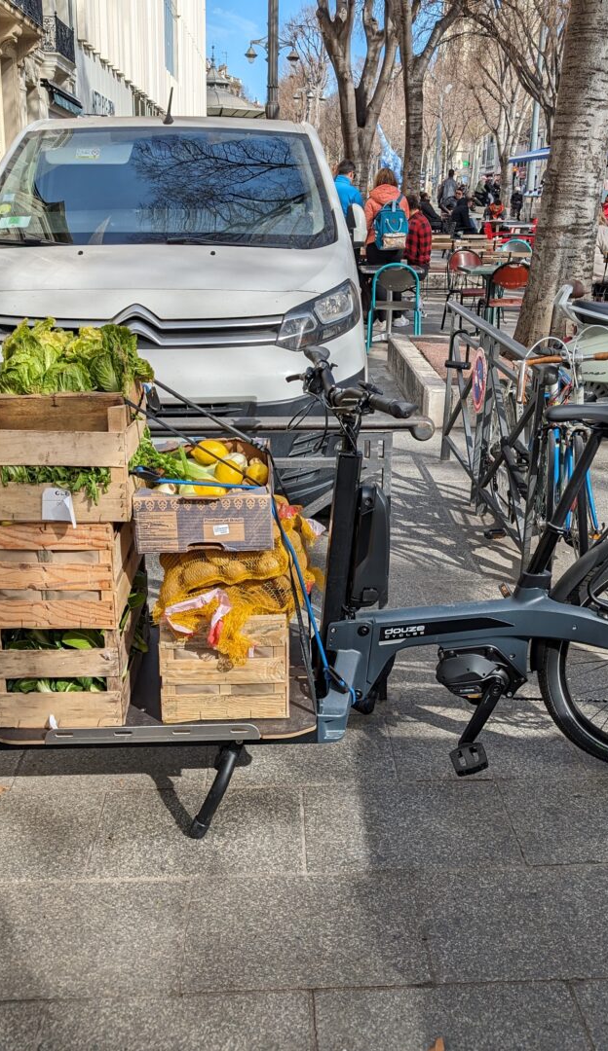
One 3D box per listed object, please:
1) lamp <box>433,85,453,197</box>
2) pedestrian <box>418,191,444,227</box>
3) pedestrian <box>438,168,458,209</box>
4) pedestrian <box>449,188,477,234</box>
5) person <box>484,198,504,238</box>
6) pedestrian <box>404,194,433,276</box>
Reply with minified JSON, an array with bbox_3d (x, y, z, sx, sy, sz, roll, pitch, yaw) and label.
[{"bbox_3d":[8.181,-22.990,58.243,0.750,6.700,0.350,6,17,17],"label":"lamp"},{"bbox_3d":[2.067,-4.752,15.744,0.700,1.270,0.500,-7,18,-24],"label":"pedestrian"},{"bbox_3d":[3.255,-7.199,22.000,0.500,1.740,0.400,5,18,11],"label":"pedestrian"},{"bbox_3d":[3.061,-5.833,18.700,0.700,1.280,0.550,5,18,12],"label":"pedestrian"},{"bbox_3d":[3.789,-5.922,19.300,0.520,1.220,0.650,4,18,8],"label":"person"},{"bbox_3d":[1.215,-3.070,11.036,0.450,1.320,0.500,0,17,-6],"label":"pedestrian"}]

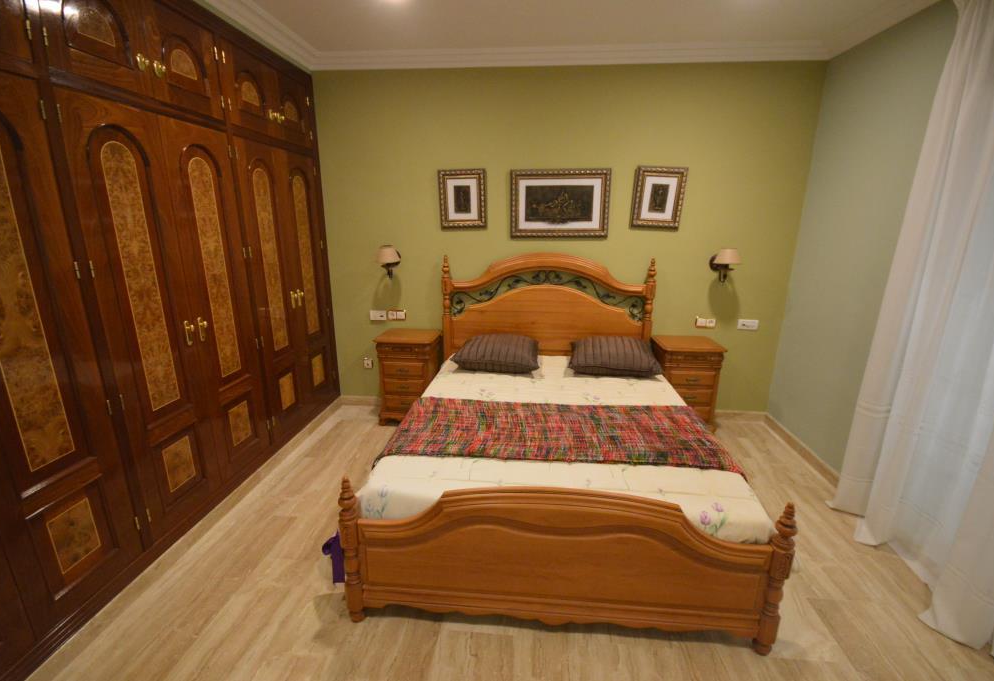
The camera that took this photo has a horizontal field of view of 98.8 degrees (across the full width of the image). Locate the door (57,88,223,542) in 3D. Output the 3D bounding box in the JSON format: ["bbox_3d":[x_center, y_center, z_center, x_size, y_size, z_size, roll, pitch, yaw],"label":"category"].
[{"bbox_3d":[-1.525,-0.046,1.895,0.040,1.820,0.440,2,15,4],"label":"door"}]

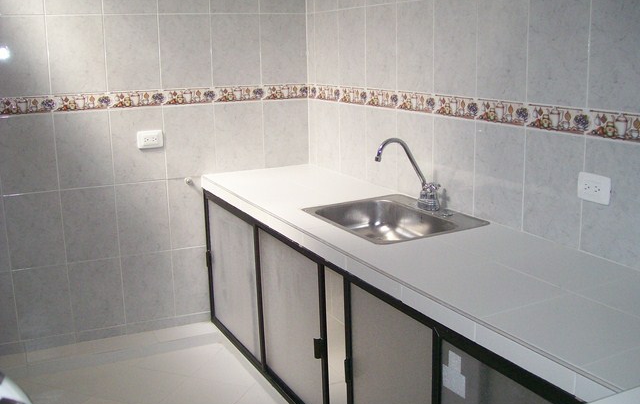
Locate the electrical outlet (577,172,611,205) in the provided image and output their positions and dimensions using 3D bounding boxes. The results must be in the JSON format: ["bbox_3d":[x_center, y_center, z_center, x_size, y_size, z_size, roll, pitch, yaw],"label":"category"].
[{"bbox_3d":[0.767,-0.038,1.860,0.013,0.078,0.117,-7,14,-26],"label":"electrical outlet"}]

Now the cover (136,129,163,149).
[{"bbox_3d":[-0.792,-0.291,3.110,0.120,0.078,0.016,-7,14,-26],"label":"cover"}]

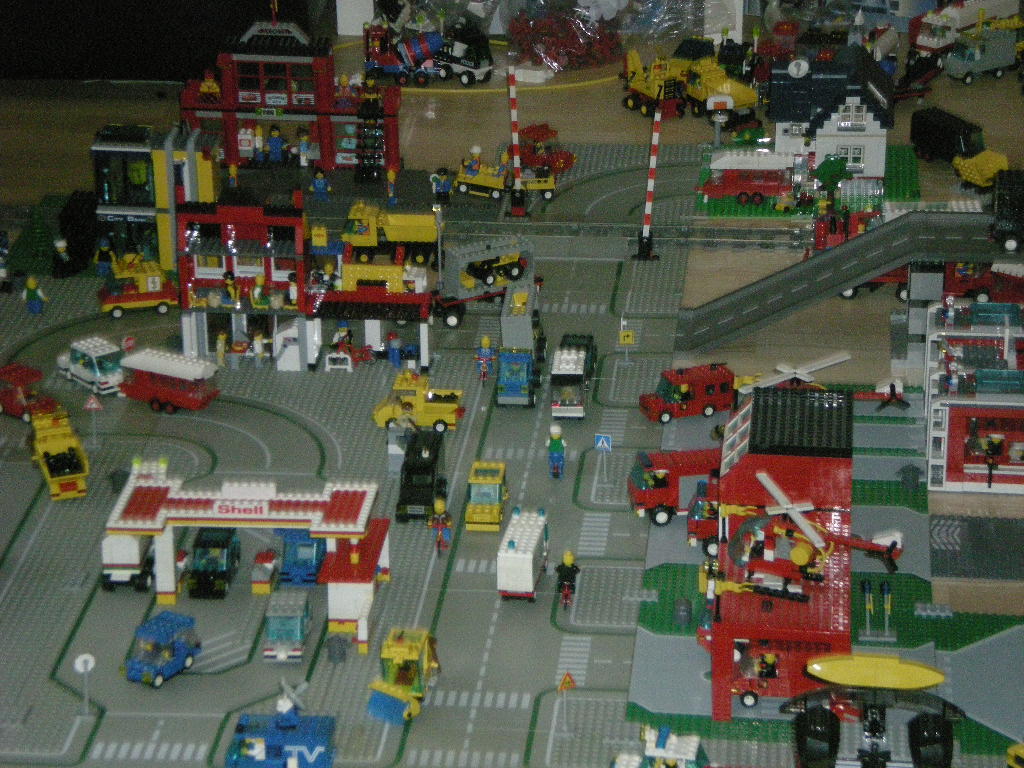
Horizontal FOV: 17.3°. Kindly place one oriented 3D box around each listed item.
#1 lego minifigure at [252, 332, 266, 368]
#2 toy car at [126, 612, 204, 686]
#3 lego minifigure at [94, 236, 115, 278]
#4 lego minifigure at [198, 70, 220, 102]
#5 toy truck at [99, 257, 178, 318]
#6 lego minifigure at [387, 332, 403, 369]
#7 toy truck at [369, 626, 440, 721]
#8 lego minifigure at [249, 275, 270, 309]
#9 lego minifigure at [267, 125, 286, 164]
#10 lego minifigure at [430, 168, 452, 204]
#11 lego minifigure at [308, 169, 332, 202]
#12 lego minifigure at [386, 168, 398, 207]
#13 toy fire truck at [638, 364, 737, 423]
[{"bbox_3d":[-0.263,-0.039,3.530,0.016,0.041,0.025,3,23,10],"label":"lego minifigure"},{"bbox_3d":[-0.301,0.227,2.878,0.039,0.042,0.067,12,25,28],"label":"toy car"},{"bbox_3d":[-0.457,-0.141,3.785,0.025,0.042,0.014,-2,22,-2],"label":"lego minifigure"},{"bbox_3d":[-0.370,-0.360,4.112,0.027,0.041,0.016,4,22,10],"label":"lego minifigure"},{"bbox_3d":[-0.405,-0.105,3.650,0.086,0.057,0.036,-7,23,-16],"label":"toy truck"},{"bbox_3d":[-0.121,-0.037,3.503,0.016,0.039,0.020,15,27,33],"label":"lego minifigure"},{"bbox_3d":[-0.090,0.243,2.821,0.048,0.050,0.079,5,23,13],"label":"toy truck"},{"bbox_3d":[-0.261,-0.100,3.526,0.022,0.031,0.024,1,22,5],"label":"lego minifigure"},{"bbox_3d":[-0.288,-0.291,4.125,0.026,0.042,0.016,2,22,5],"label":"lego minifigure"},{"bbox_3d":[-0.082,-0.232,3.978,0.027,0.042,0.016,4,22,10],"label":"lego minifigure"},{"bbox_3d":[-0.231,-0.240,4.060,0.025,0.041,0.014,-3,23,-7],"label":"lego minifigure"},{"bbox_3d":[-0.142,-0.233,4.004,0.014,0.041,0.025,-3,22,-6],"label":"lego minifigure"},{"bbox_3d":[0.180,0.008,3.444,0.094,0.047,0.035,-8,24,-16],"label":"toy fire truck"}]

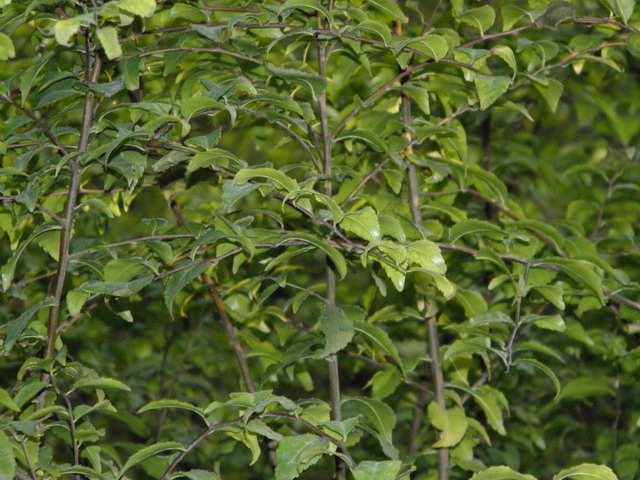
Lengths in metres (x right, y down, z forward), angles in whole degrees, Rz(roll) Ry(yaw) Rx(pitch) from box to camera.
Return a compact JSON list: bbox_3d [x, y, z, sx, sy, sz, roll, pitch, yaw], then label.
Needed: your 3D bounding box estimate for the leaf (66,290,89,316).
[{"bbox_3d":[-0.241,0.063,4.200,0.022,0.027,0.018,0,0,0],"label":"leaf"}]

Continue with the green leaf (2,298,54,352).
[{"bbox_3d":[-0.286,0.083,4.150,0.051,0.055,0.033,0,3,0],"label":"green leaf"}]

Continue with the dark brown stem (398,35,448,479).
[{"bbox_3d":[0.106,0.009,4.350,0.012,0.462,0.014,-6,0,0],"label":"dark brown stem"}]

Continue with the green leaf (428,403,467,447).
[{"bbox_3d":[0.131,0.188,4.300,0.041,0.047,0.025,0,2,0],"label":"green leaf"}]

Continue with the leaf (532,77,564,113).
[{"bbox_3d":[0.232,-0.148,4.300,0.033,0.037,0.027,0,3,0],"label":"leaf"}]

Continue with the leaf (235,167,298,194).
[{"bbox_3d":[-0.052,-0.057,4.150,0.062,0.024,0.029,5,0,0],"label":"leaf"}]

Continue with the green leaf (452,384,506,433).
[{"bbox_3d":[0.164,0.170,4.300,0.071,0.024,0.030,44,0,0],"label":"green leaf"}]

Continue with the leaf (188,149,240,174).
[{"bbox_3d":[-0.105,-0.078,4.200,0.052,0.026,0.030,0,3,0],"label":"leaf"}]

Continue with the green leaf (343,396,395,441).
[{"bbox_3d":[0.052,0.178,4.250,0.062,0.032,0.032,38,0,0],"label":"green leaf"}]

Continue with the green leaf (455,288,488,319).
[{"bbox_3d":[0.157,0.066,4.400,0.035,0.031,0.025,0,2,0],"label":"green leaf"}]

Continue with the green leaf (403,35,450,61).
[{"bbox_3d":[0.108,-0.195,4.280,0.049,0.026,0.030,0,2,0],"label":"green leaf"}]

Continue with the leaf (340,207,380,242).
[{"bbox_3d":[0.039,-0.015,4.120,0.039,0.035,0.030,0,3,0],"label":"leaf"}]

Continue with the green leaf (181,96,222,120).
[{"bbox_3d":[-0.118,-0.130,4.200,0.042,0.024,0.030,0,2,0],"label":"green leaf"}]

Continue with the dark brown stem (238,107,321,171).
[{"bbox_3d":[-0.041,-0.103,4.300,0.083,0.065,0.035,0,3,0],"label":"dark brown stem"}]

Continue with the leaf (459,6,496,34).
[{"bbox_3d":[0.160,-0.223,4.300,0.039,0.028,0.030,0,3,0],"label":"leaf"}]

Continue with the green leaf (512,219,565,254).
[{"bbox_3d":[0.224,-0.005,4.350,0.060,0.023,0.029,28,0,0],"label":"green leaf"}]

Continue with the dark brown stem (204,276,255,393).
[{"bbox_3d":[-0.095,0.099,4.450,0.009,0.128,0.009,-22,0,0],"label":"dark brown stem"}]

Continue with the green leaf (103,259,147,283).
[{"bbox_3d":[-0.196,0.031,4.250,0.044,0.024,0.026,0,0,0],"label":"green leaf"}]

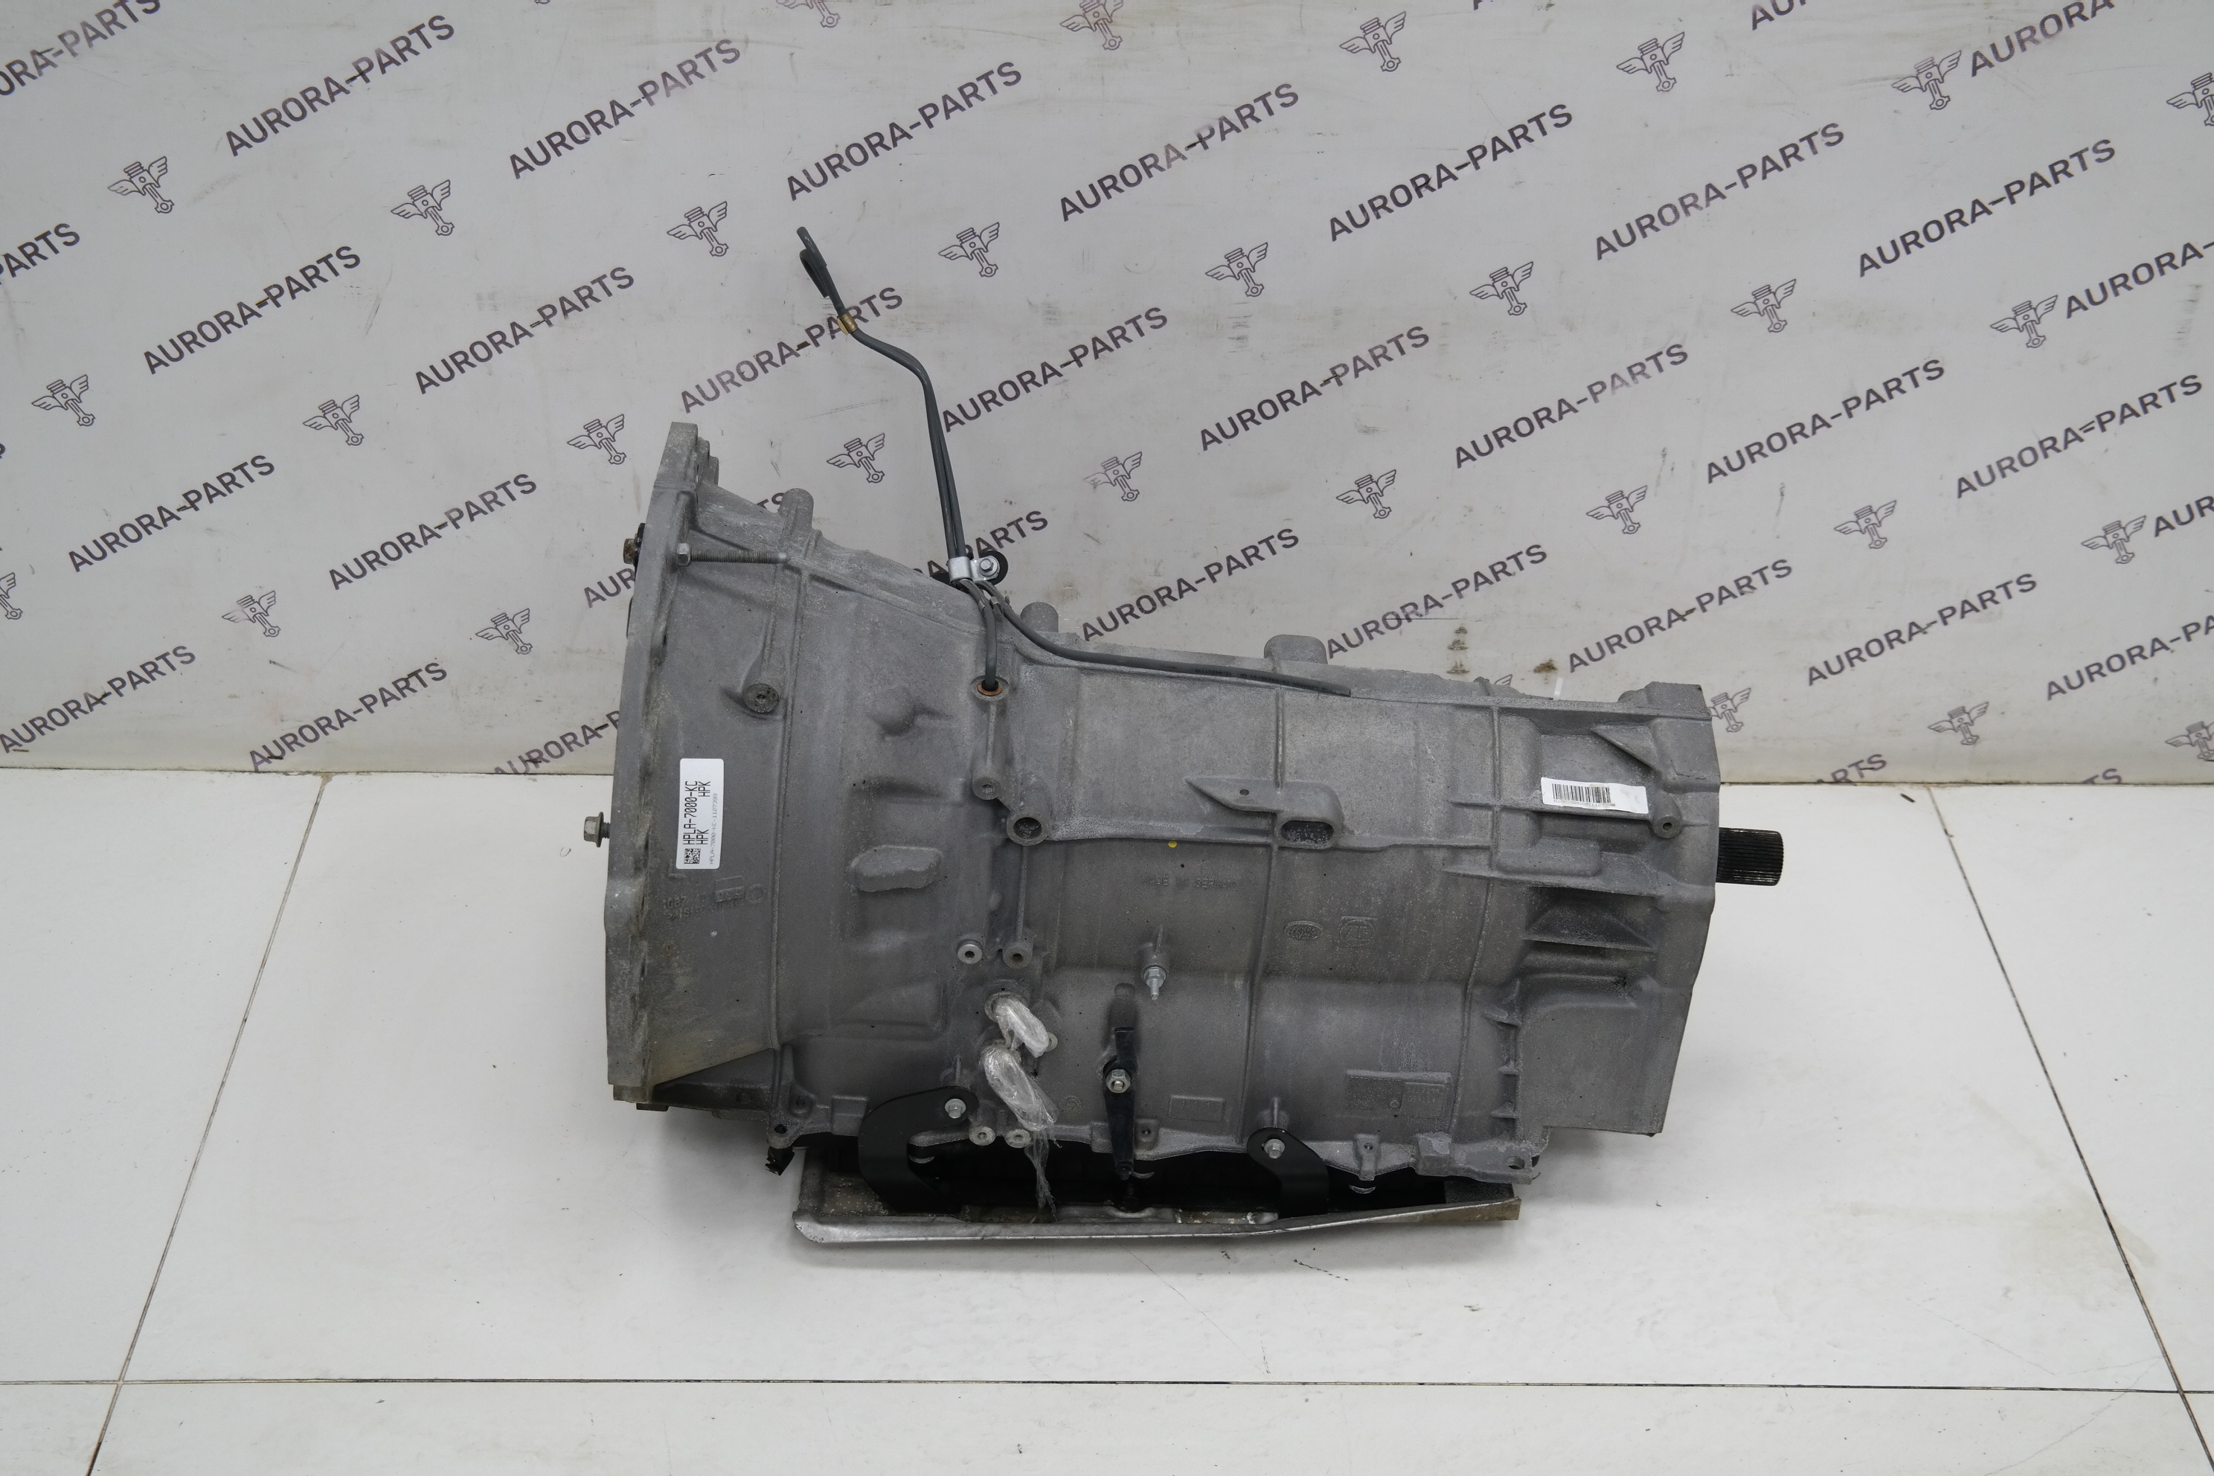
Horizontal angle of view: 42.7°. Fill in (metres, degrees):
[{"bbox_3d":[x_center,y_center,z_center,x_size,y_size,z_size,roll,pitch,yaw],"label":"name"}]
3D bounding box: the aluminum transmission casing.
[{"bbox_3d":[0.031,0.040,1.695,0.680,0.480,0.400,2,36,-4],"label":"aluminum transmission casing"}]

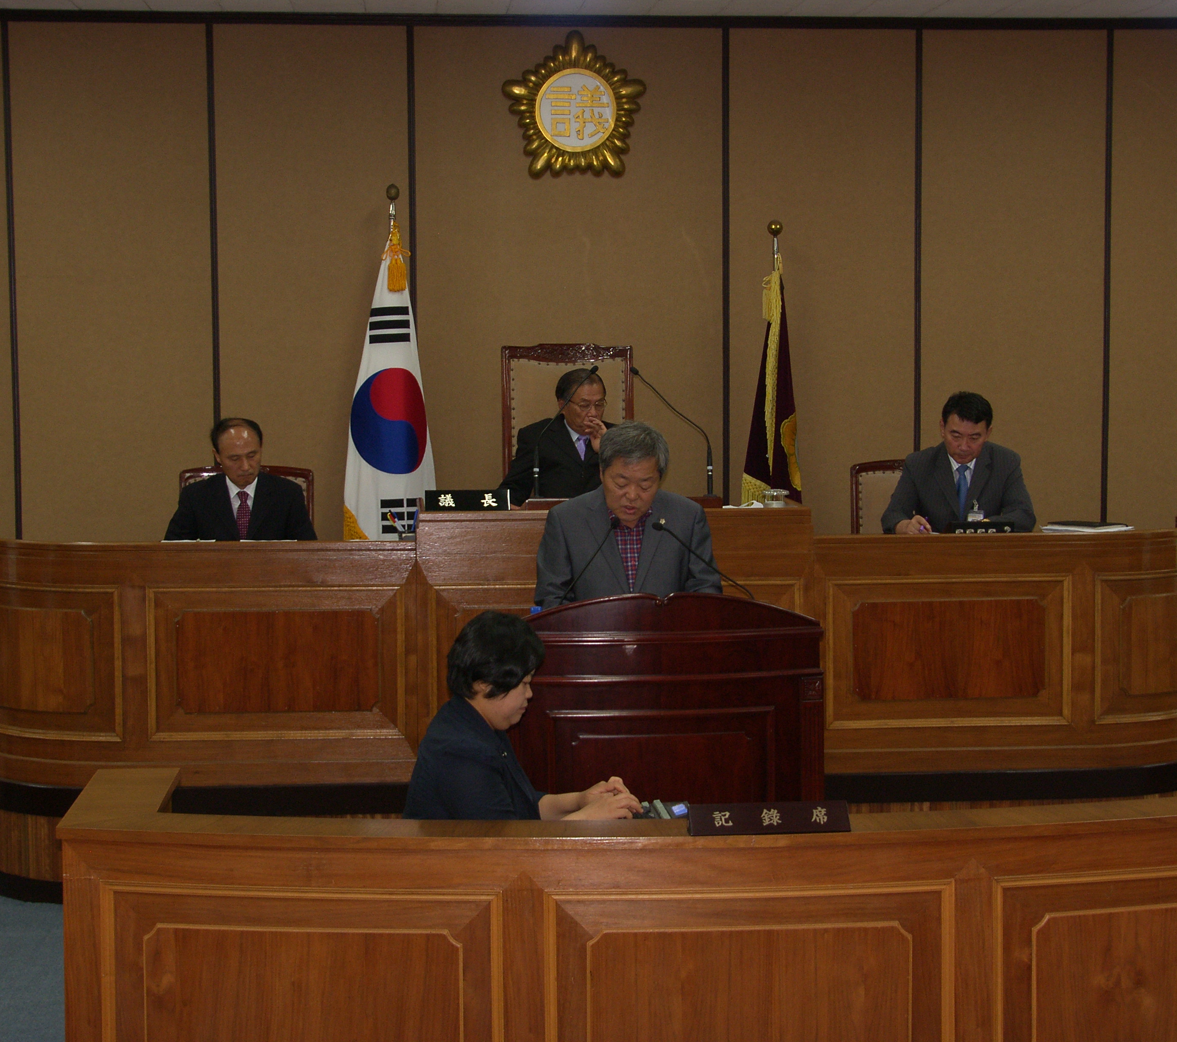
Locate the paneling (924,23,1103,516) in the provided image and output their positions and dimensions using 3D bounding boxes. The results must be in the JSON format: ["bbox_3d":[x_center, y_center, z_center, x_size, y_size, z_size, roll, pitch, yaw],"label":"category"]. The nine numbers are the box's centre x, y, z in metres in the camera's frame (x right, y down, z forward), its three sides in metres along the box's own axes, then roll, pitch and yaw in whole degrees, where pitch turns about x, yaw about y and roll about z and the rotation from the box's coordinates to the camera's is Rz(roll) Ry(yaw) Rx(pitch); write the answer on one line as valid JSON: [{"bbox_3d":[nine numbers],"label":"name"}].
[{"bbox_3d":[1.699,-0.838,9.614,0.750,2.210,0.050,-1,5,-5],"label":"paneling"}]

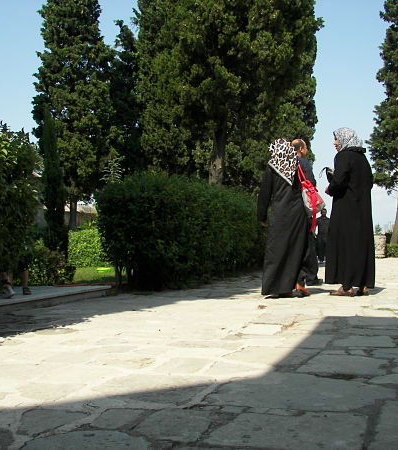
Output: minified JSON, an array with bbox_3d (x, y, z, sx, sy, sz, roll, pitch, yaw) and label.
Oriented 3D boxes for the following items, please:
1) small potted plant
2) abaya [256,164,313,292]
[{"bbox_3d":[6.884,0.629,23.800,0.620,1.300,0.620,-1,-2,0],"label":"small potted plant"},{"bbox_3d":[0.859,0.040,6.250,0.540,1.350,0.480,-2,-2,22],"label":"abaya"}]

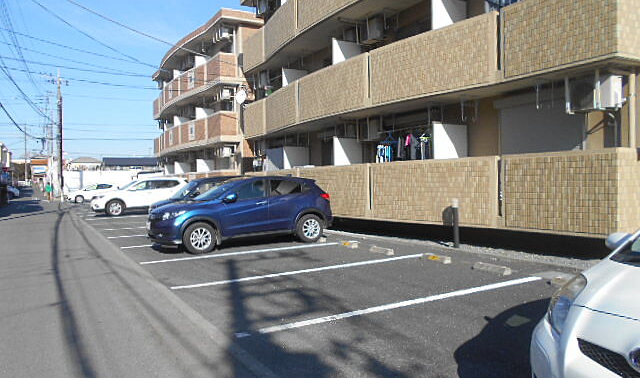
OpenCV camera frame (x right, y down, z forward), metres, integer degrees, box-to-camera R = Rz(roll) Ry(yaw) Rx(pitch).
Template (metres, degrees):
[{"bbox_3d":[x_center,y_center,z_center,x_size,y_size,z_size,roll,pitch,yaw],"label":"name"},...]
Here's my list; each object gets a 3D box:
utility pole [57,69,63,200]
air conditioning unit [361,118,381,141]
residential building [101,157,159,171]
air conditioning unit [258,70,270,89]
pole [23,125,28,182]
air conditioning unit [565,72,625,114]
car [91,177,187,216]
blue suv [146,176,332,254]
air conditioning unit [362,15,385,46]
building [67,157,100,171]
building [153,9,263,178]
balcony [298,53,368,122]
[{"bbox_3d":[-22.400,-4.600,41.500,0.380,11.500,0.380,-1,1,-30],"label":"utility pole"},{"bbox_3d":[1.376,-1.597,13.251,0.300,0.540,0.760,-1,0,-32],"label":"air conditioning unit"},{"bbox_3d":[-39.500,-2.900,101.000,13.000,7.300,8.000,-1,1,-20],"label":"residential building"},{"bbox_3d":[-2.280,-4.520,19.800,0.320,0.650,0.800,-1,1,-28],"label":"air conditioning unit"},{"bbox_3d":[-53.800,-6.200,88.000,0.350,11.000,0.350,-1,1,-30],"label":"pole"},{"bbox_3d":[4.728,-1.606,8.303,0.300,0.540,0.760,-1,0,-30],"label":"air conditioning unit"},{"bbox_3d":[-7.940,0.310,21.930,4.640,1.720,1.820,-1,0,-30],"label":"car"},{"bbox_3d":[-1.740,0.480,11.200,4.295,1.605,1.770,-1,1,-31],"label":"blue suv"},{"bbox_3d":[1.402,-4.297,13.201,0.300,0.540,0.760,-1,0,-32],"label":"air conditioning unit"},{"bbox_3d":[-51.200,-2.900,105.000,7.500,7.600,7.500,-1,1,-20],"label":"building"},{"bbox_3d":[-4.826,-3.598,30.100,9.200,9.300,14.400,-1,0,-30],"label":"building"},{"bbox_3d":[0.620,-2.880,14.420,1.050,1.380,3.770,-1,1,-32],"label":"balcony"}]

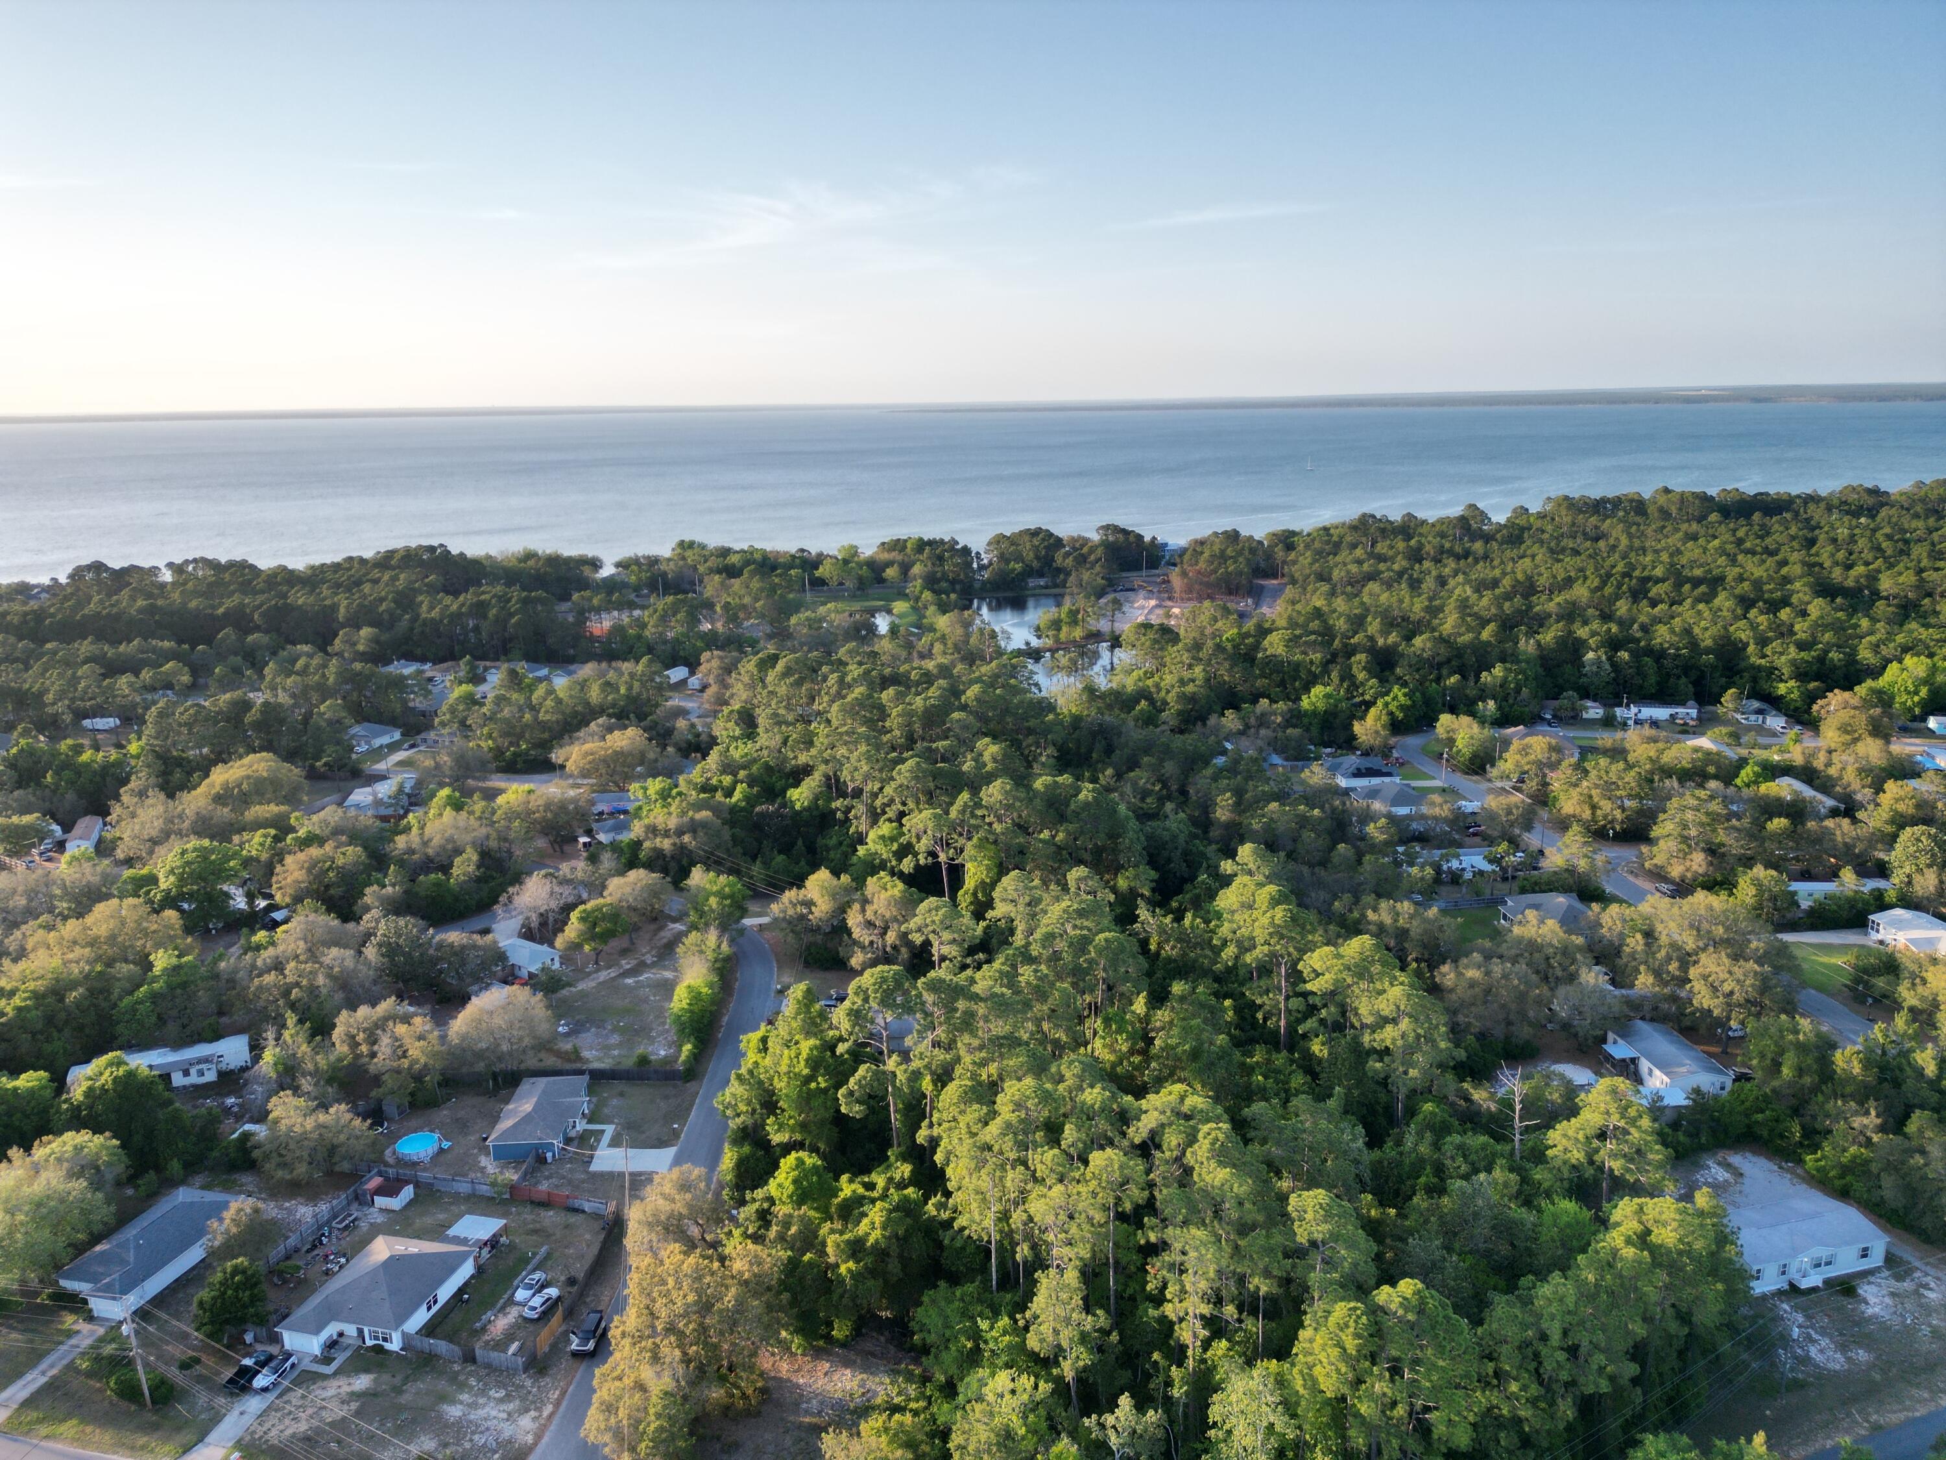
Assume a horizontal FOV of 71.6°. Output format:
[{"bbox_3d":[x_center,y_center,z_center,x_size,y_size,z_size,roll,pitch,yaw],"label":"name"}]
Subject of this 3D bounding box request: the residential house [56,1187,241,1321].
[{"bbox_3d":[-88.648,55.490,145.843,10.200,4.650,18.500,3,14,14],"label":"residential house"}]

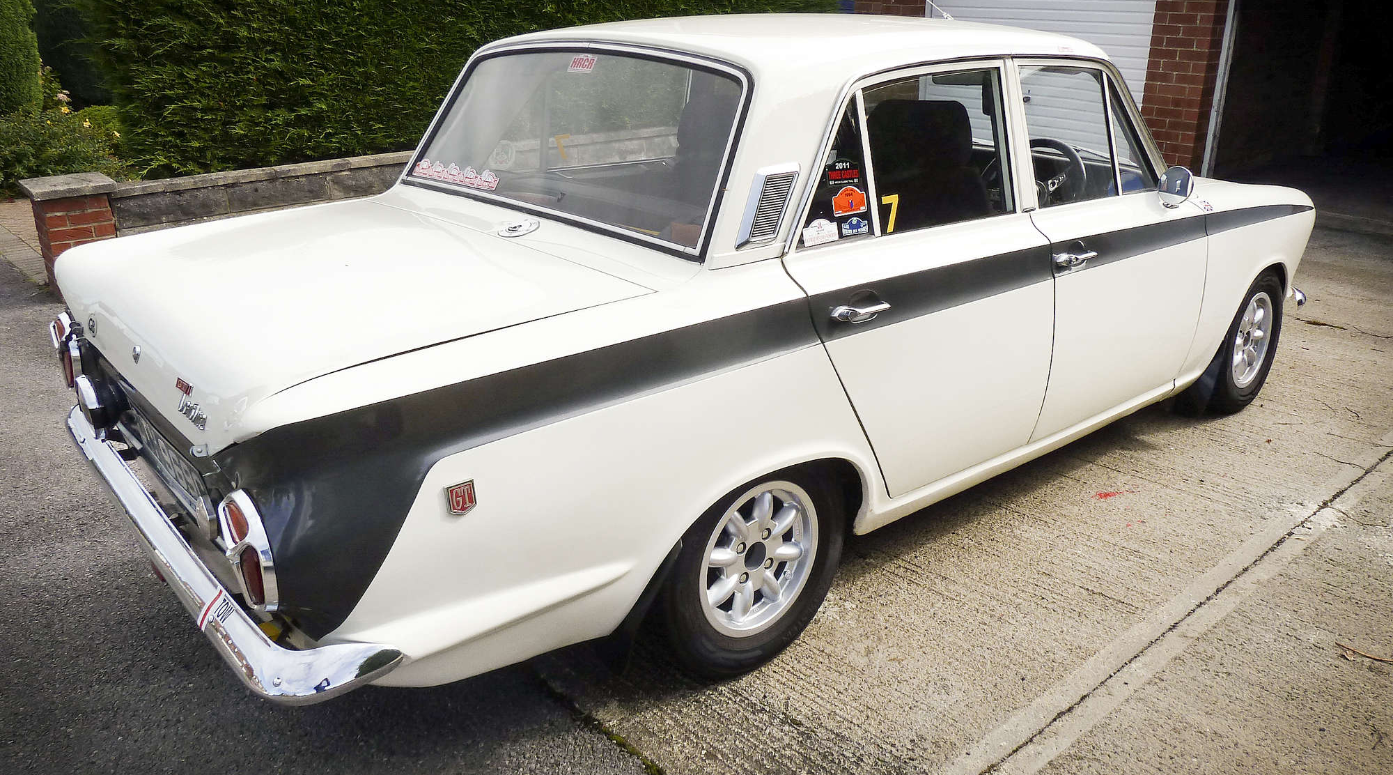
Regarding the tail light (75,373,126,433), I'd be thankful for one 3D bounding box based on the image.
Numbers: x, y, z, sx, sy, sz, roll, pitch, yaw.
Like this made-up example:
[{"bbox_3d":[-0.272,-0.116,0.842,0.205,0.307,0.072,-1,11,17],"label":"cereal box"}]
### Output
[{"bbox_3d":[-1.252,0.025,2.137,0.085,0.120,0.120,-16,26,-39],"label":"tail light"}]

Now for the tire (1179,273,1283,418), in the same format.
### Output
[{"bbox_3d":[2.004,-0.197,3.774,0.581,0.581,0.182,-17,25,-40],"label":"tire"}]

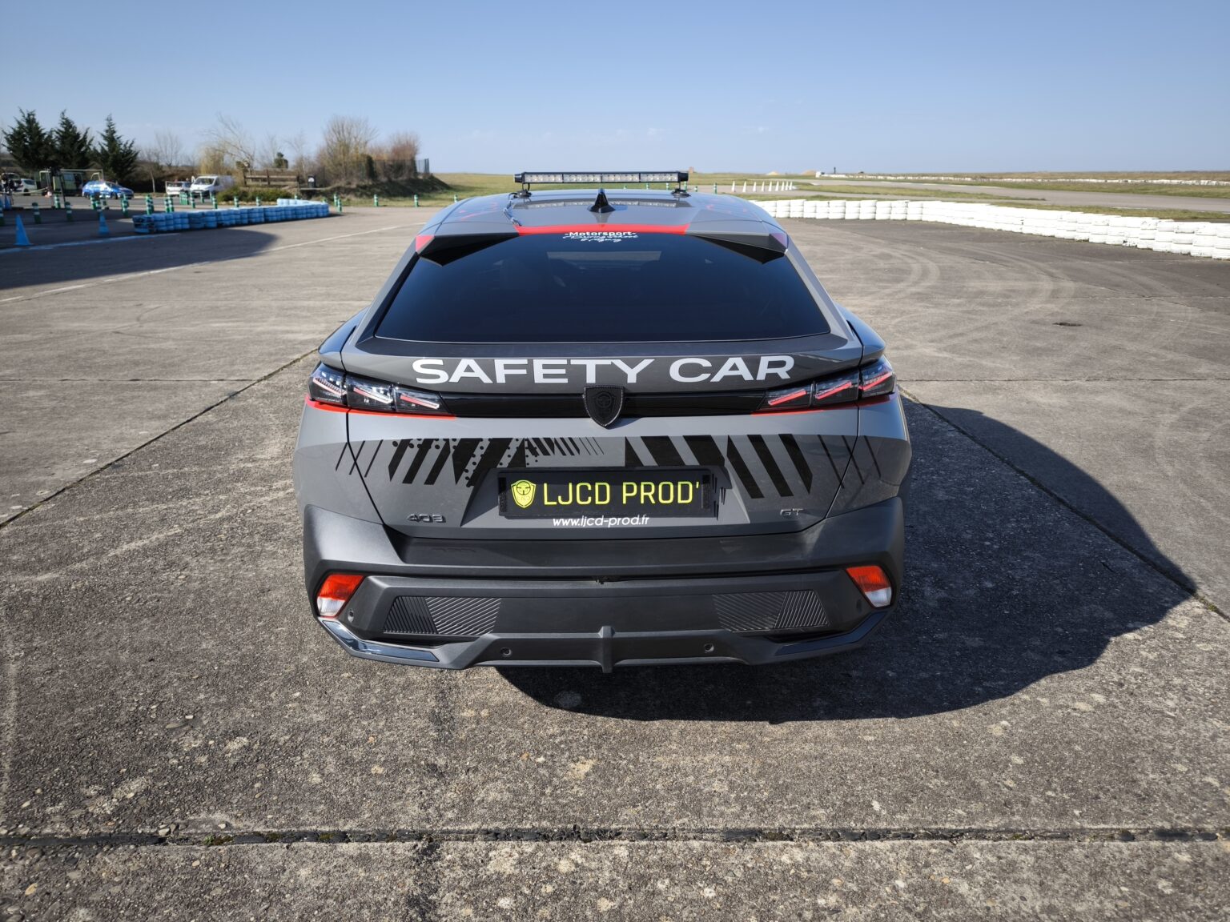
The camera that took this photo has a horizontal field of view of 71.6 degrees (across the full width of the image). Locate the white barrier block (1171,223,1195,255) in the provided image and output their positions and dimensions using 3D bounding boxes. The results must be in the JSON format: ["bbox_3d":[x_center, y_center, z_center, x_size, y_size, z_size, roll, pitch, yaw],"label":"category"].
[{"bbox_3d":[12.227,-4.798,18.300,0.620,0.650,0.620,-1,18,-2],"label":"white barrier block"}]

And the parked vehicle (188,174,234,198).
[{"bbox_3d":[-37.697,-25.762,80.000,1.900,1.930,4.750,1,18,3],"label":"parked vehicle"}]

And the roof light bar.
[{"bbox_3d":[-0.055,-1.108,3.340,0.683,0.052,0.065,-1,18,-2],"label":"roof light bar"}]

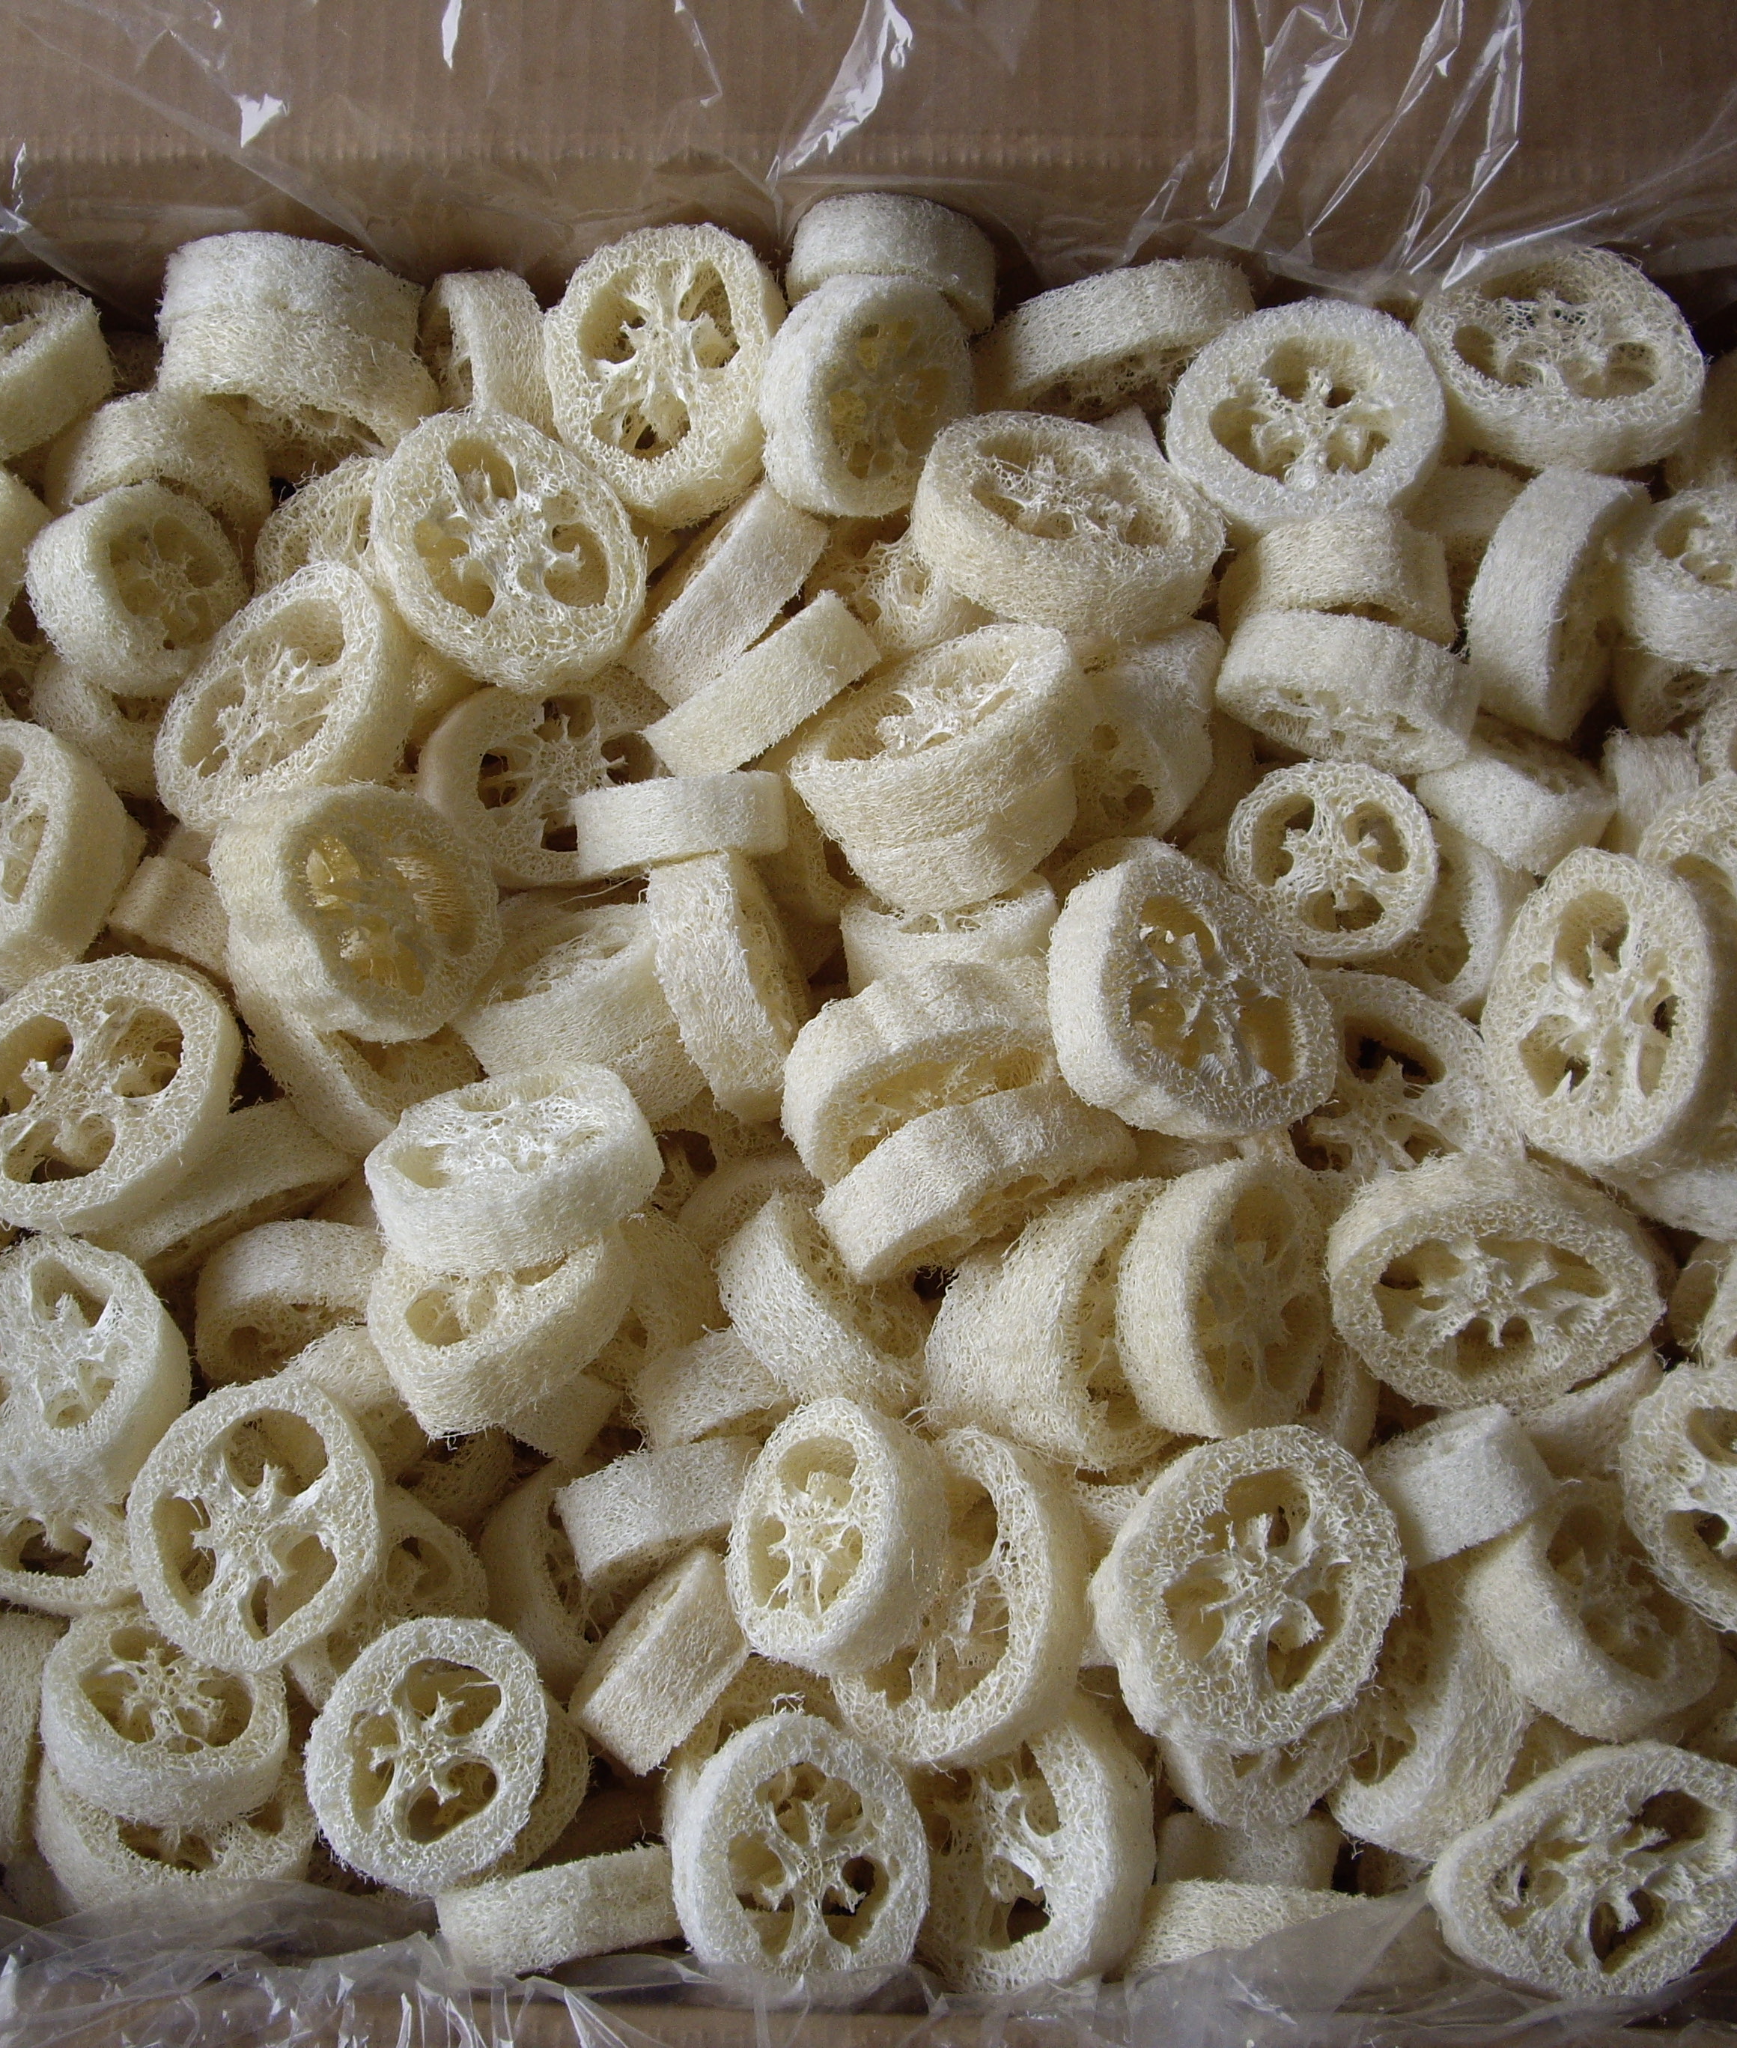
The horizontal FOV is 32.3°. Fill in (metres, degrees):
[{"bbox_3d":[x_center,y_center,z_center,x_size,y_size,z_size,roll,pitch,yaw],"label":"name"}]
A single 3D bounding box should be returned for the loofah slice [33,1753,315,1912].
[{"bbox_3d":[-0.155,0.177,0.669,0.061,0.022,0.061,23,32,-6],"label":"loofah slice"}]

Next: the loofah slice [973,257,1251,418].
[{"bbox_3d":[0.062,-0.171,0.747,0.066,0.064,0.020,-13,87,8],"label":"loofah slice"}]

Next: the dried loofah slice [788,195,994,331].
[{"bbox_3d":[0.006,-0.178,0.720,0.050,0.049,0.021,3,71,0],"label":"dried loofah slice"}]

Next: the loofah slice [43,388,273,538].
[{"bbox_3d":[-0.170,-0.127,0.720,0.053,0.051,0.021,3,65,-14],"label":"loofah slice"}]

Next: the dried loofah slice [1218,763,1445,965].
[{"bbox_3d":[0.105,-0.037,0.685,0.047,0.019,0.048,0,91,1],"label":"dried loofah slice"}]

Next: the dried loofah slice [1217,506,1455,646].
[{"bbox_3d":[0.118,-0.107,0.749,0.057,0.057,0.023,4,80,8],"label":"dried loofah slice"}]

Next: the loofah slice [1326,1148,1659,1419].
[{"bbox_3d":[0.141,0.059,0.683,0.074,0.021,0.054,5,112,2],"label":"loofah slice"}]

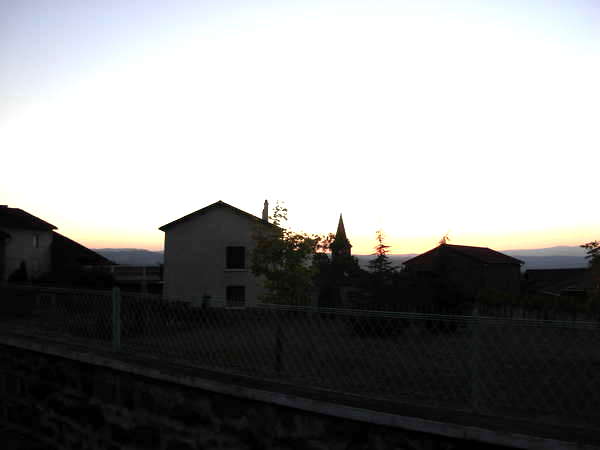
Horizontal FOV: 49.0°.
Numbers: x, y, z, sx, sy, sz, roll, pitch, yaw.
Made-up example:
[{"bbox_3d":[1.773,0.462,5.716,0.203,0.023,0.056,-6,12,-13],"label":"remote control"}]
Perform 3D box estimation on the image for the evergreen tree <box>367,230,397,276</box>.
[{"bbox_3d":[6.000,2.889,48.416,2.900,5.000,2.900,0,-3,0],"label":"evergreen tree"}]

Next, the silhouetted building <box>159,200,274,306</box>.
[{"bbox_3d":[-5.200,2.390,48.441,8.200,7.700,9.500,0,-3,2],"label":"silhouetted building"}]

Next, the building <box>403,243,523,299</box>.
[{"bbox_3d":[16.500,4.601,64.852,7.900,5.100,12.300,-2,-3,34],"label":"building"}]

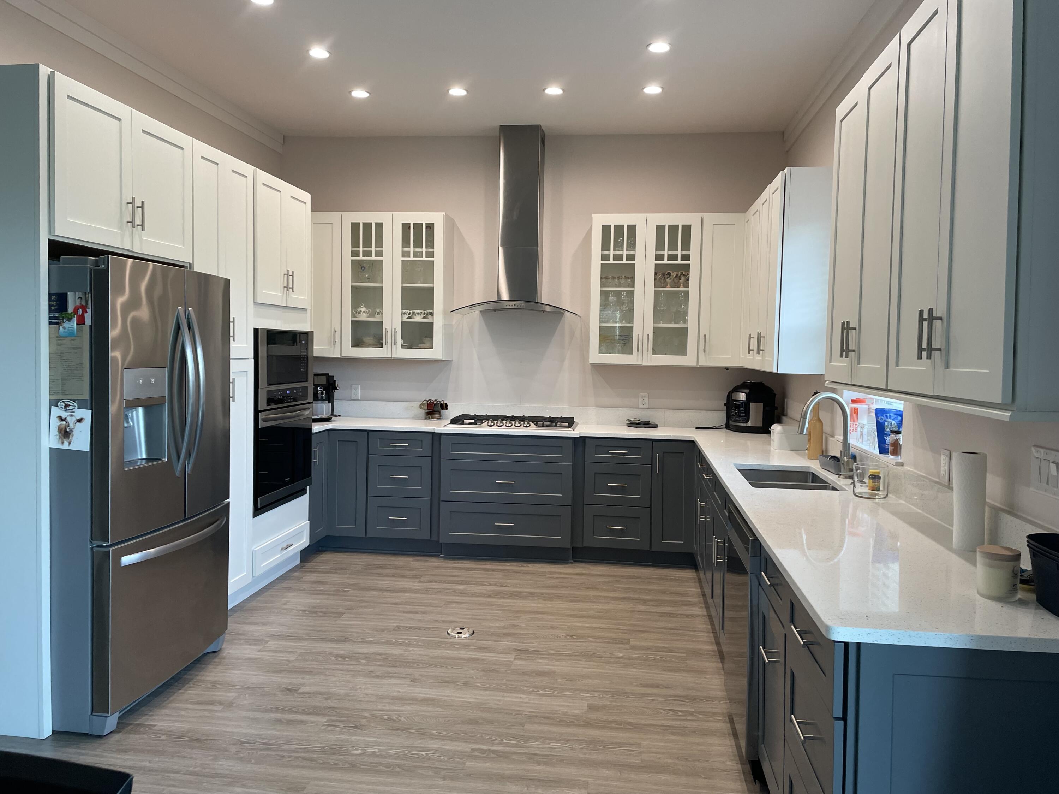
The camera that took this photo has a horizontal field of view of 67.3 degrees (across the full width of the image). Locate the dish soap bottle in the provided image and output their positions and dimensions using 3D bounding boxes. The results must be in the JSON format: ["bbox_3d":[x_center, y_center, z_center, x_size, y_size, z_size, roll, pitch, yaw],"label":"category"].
[{"bbox_3d":[1.534,0.156,4.255,0.080,0.360,0.080,1,3,7],"label":"dish soap bottle"}]

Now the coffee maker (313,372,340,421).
[{"bbox_3d":[-1.600,-0.006,6.055,0.260,0.350,0.390,0,4,-13],"label":"coffee maker"}]

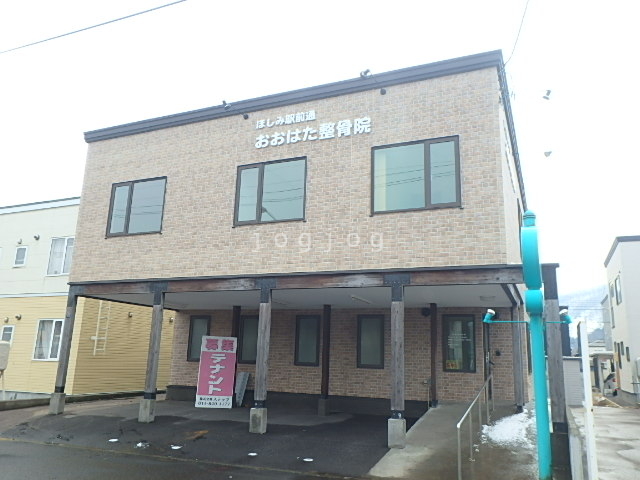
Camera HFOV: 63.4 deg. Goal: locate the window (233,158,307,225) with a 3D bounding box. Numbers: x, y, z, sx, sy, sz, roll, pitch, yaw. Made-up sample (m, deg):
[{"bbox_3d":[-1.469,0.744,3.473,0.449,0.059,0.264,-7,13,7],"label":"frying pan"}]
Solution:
[{"bbox_3d":[-1.047,-0.999,11.046,1.696,1.401,0.120,-4,-14,23],"label":"window"}]

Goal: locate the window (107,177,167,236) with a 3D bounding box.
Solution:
[{"bbox_3d":[-4.401,-0.774,12.471,1.696,1.401,0.120,-4,-14,23],"label":"window"}]

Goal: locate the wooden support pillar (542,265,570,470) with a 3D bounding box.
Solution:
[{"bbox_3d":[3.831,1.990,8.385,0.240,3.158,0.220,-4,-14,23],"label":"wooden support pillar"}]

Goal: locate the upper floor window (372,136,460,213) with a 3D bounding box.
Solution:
[{"bbox_3d":[1.803,-1.190,9.836,1.687,1.401,0.120,-4,-14,23],"label":"upper floor window"}]

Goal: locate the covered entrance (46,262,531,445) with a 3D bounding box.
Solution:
[{"bbox_3d":[-0.553,2.691,12.196,10.862,3.092,4.080,-4,-14,23],"label":"covered entrance"}]

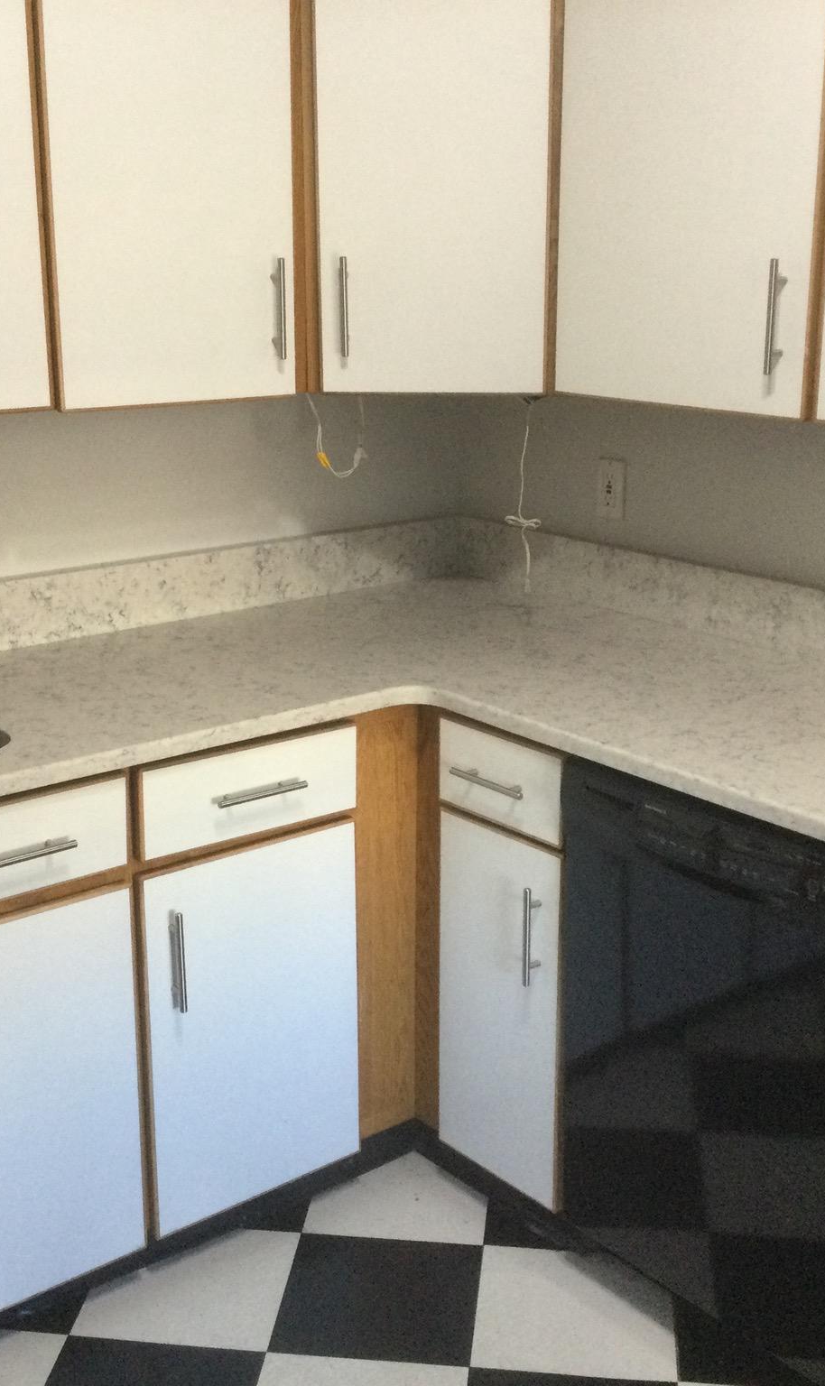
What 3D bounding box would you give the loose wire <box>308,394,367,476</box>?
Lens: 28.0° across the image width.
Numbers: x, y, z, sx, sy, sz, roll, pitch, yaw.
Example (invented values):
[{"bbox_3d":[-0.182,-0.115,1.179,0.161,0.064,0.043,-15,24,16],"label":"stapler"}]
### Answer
[{"bbox_3d":[-0.130,-0.458,2.930,0.115,0.155,0.050,-13,20,-39],"label":"loose wire"}]

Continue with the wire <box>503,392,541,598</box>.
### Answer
[{"bbox_3d":[0.197,-0.342,2.867,0.063,0.342,0.030,1,15,4],"label":"wire"}]

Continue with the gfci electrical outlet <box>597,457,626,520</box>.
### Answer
[{"bbox_3d":[0.371,-0.383,3.113,0.011,0.113,0.072,-13,20,-39],"label":"gfci electrical outlet"}]

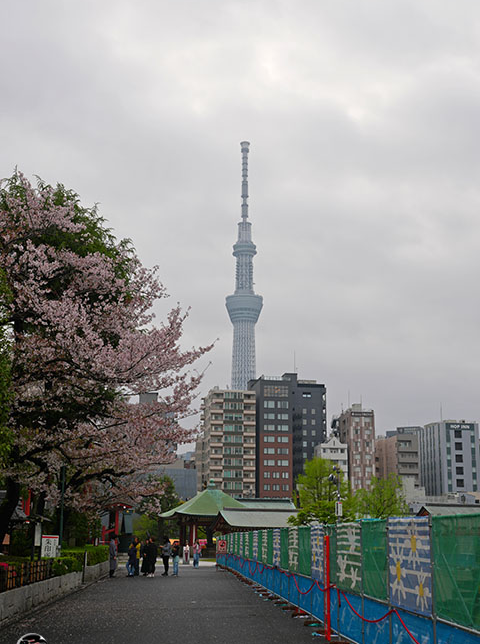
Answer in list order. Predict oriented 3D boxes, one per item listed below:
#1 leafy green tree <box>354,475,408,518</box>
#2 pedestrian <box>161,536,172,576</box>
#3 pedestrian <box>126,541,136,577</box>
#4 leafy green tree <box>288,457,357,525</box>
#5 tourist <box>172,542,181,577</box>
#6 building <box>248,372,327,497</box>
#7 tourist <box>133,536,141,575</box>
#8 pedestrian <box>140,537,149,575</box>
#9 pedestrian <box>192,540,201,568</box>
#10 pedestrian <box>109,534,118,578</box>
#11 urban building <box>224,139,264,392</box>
[{"bbox_3d":[12.197,16.711,80.320,4.937,7.194,4.937,-2,-13,8],"label":"leafy green tree"},{"bbox_3d":[-3.266,10.513,42.191,0.450,1.725,0.470,-1,-13,6],"label":"pedestrian"},{"bbox_3d":[-4.662,10.291,40.773,0.420,1.497,0.500,5,-14,-19],"label":"pedestrian"},{"bbox_3d":[7.130,15.945,80.493,5.677,8.712,5.677,-1,-13,5],"label":"leafy green tree"},{"bbox_3d":[-2.857,10.485,41.746,0.400,1.581,0.470,4,-14,-17],"label":"tourist"},{"bbox_3d":[13.210,38.533,259.052,21.335,46.178,19.000,0,-13,0],"label":"building"},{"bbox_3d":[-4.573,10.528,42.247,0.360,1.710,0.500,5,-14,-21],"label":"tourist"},{"bbox_3d":[-4.301,10.693,42.781,0.500,1.634,0.420,-9,-16,36],"label":"pedestrian"},{"bbox_3d":[-2.462,13.332,53.966,0.500,1.611,0.350,2,-13,-6],"label":"pedestrian"},{"bbox_3d":[-5.297,9.876,39.591,0.400,1.761,0.500,2,-13,-6],"label":"pedestrian"},{"bbox_3d":[7.244,16.014,1452.587,66.000,634.000,66.000,0,-13,0],"label":"urban building"}]

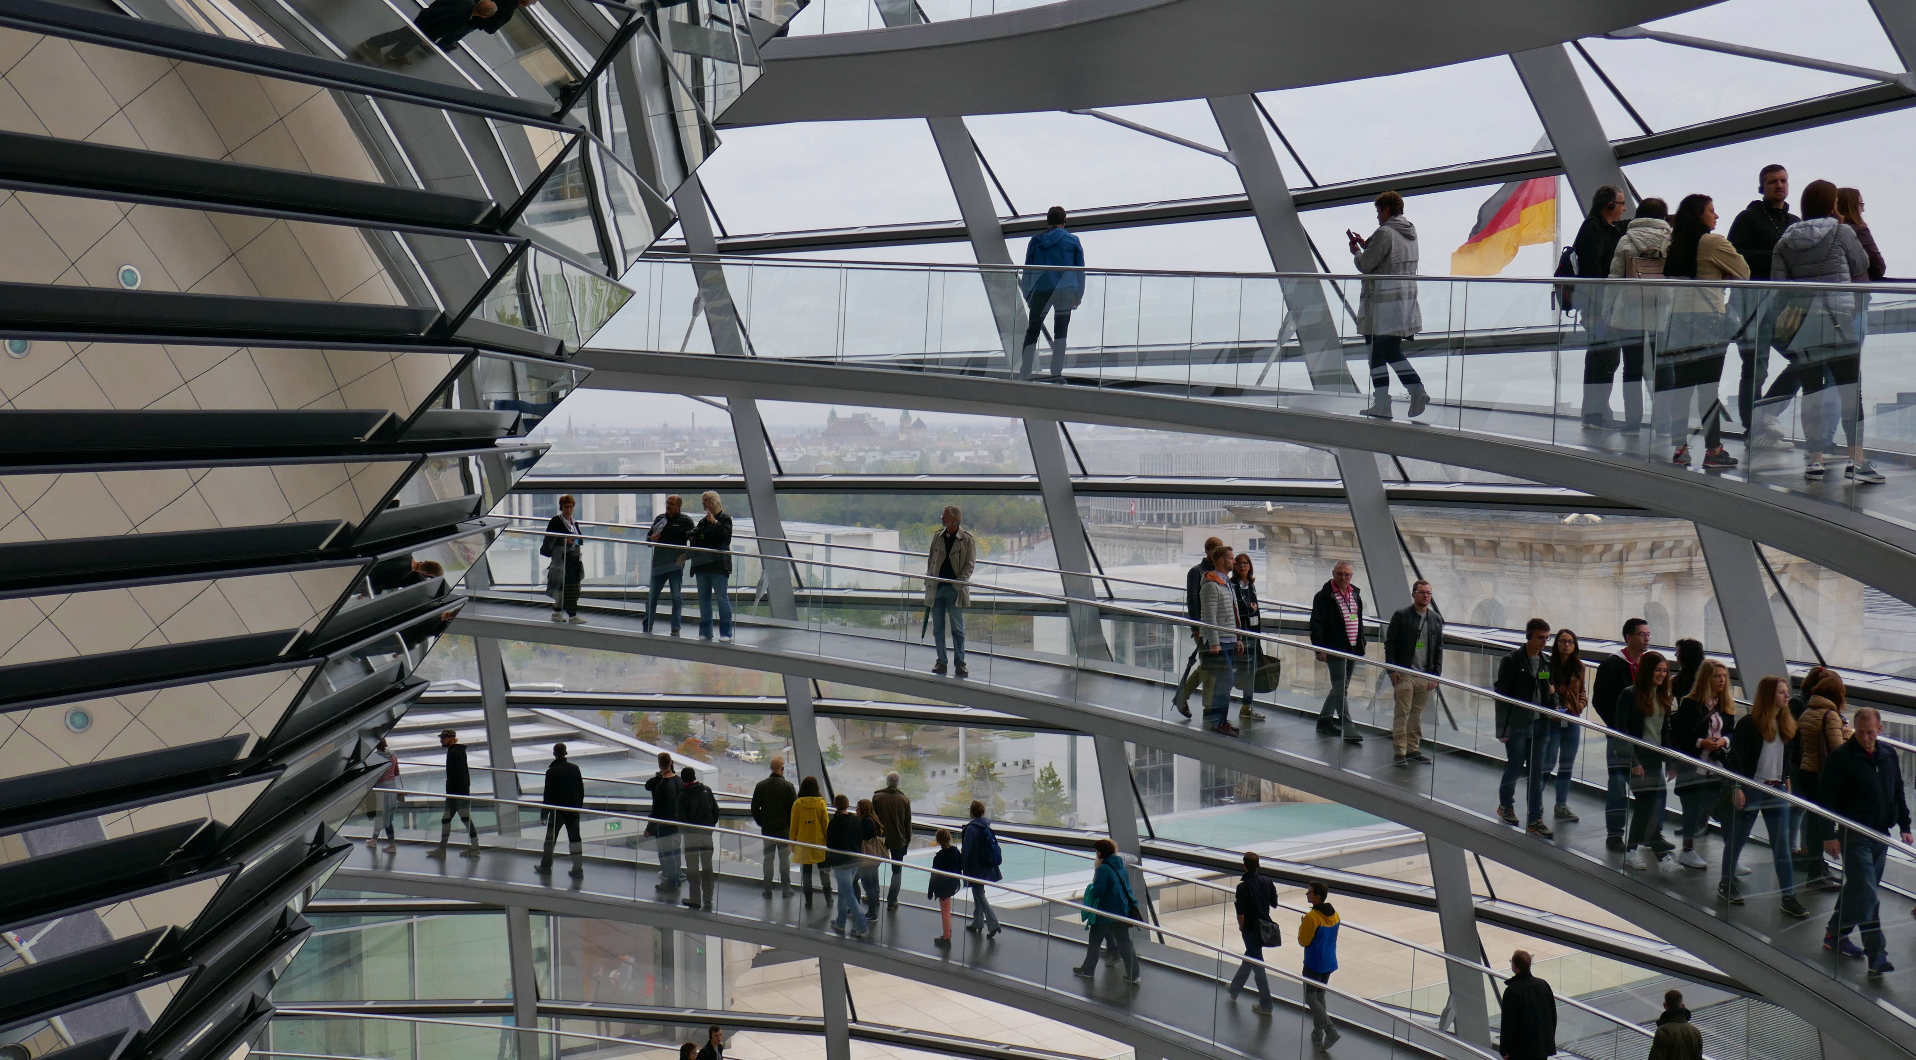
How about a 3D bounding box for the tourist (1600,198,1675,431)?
[{"bbox_3d":[4.792,-1.498,13.450,0.500,1.630,0.340,1,4,28],"label":"tourist"}]

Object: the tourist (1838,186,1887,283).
[{"bbox_3d":[5.620,-1.305,12.100,0.440,1.690,0.480,-1,3,-16],"label":"tourist"}]

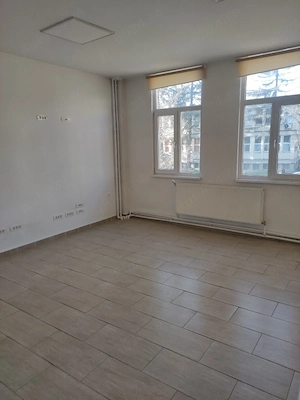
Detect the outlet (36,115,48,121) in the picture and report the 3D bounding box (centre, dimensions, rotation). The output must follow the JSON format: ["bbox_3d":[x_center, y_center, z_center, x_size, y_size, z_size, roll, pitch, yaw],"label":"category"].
[{"bbox_3d":[-1.820,-1.402,4.908,0.020,0.078,0.200,6,13,34],"label":"outlet"}]

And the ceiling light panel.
[{"bbox_3d":[-0.890,-2.051,3.547,0.605,0.035,0.605,6,13,34],"label":"ceiling light panel"}]

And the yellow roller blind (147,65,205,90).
[{"bbox_3d":[0.457,-2.291,5.438,1.270,0.265,0.075,6,13,34],"label":"yellow roller blind"}]

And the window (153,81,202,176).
[{"bbox_3d":[0.526,-1.399,5.718,1.140,1.800,0.120,6,13,34],"label":"window"}]

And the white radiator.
[{"bbox_3d":[1.218,0.030,5.302,1.630,0.605,0.110,6,13,34],"label":"white radiator"}]

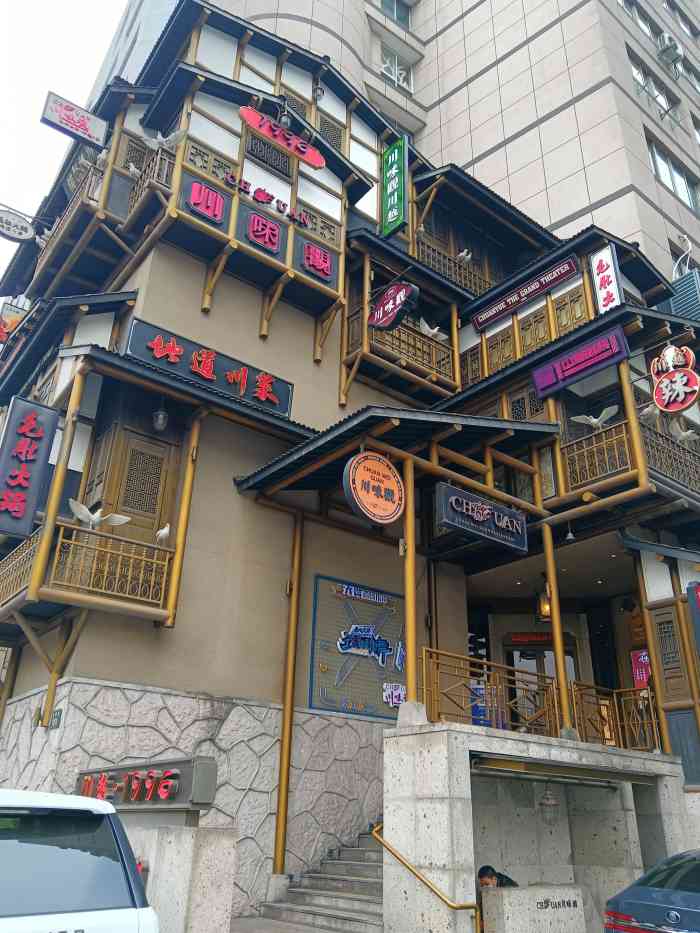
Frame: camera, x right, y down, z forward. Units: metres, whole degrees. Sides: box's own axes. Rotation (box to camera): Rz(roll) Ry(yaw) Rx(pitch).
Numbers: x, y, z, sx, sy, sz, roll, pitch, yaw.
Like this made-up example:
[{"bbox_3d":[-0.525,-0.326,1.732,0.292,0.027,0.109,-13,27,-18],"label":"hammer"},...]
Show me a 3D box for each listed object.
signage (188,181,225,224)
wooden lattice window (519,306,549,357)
[{"bbox_3d":[-2.519,-4.718,12.942,0.660,0.560,0.130,20,-30,-34],"label":"signage"},{"bbox_3d":[3.788,-2.802,14.936,0.080,0.980,0.700,20,-30,-34],"label":"wooden lattice window"}]

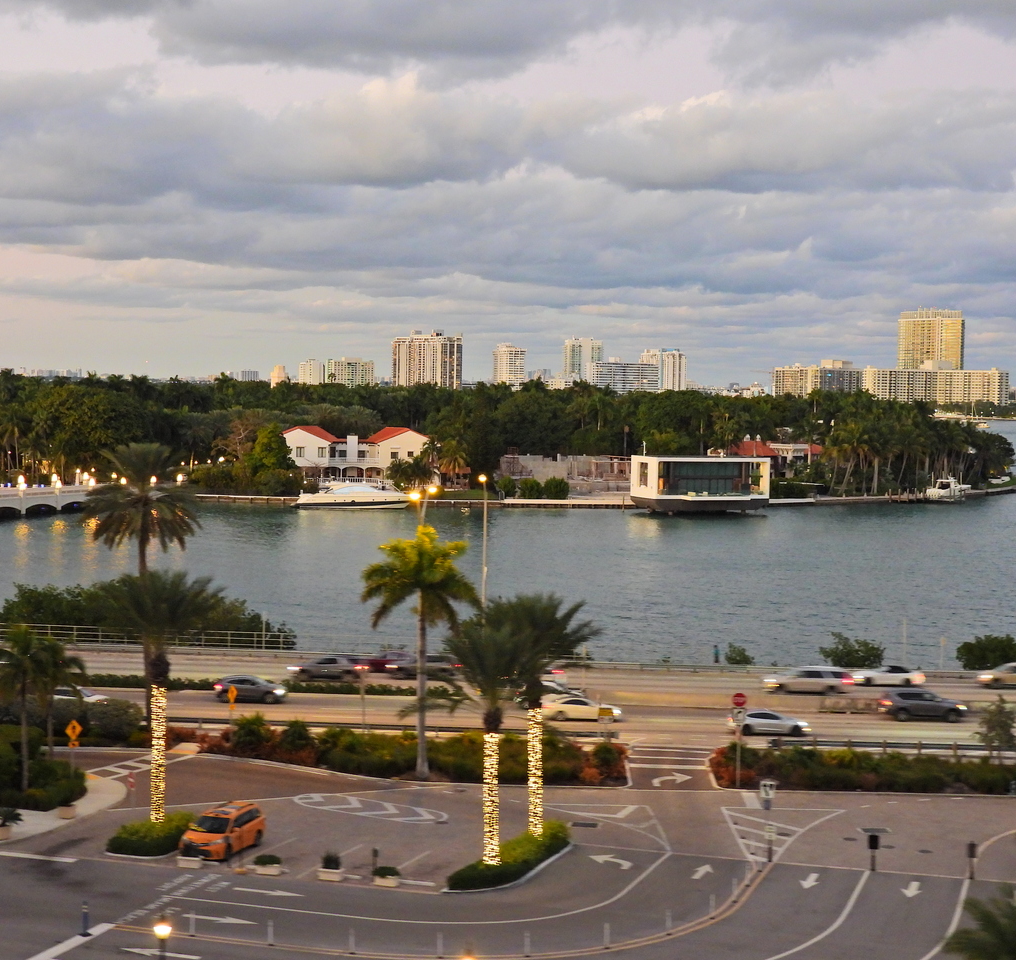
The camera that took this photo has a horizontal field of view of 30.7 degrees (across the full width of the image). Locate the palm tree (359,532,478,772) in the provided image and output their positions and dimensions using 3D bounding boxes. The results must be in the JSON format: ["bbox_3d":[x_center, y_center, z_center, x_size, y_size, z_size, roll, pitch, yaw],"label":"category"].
[{"bbox_3d":[-4.447,8.695,94.500,5.900,12.900,5.900,1,3,0],"label":"palm tree"}]

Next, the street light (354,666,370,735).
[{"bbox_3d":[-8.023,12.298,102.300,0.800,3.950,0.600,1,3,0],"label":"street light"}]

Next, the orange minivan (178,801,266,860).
[{"bbox_3d":[-12.362,15.092,80.200,1.990,1.790,5.100,2,3,17],"label":"orange minivan"}]

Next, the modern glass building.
[{"bbox_3d":[34.362,0.803,329.864,22.900,9.700,10.000,0,3,-24],"label":"modern glass building"}]

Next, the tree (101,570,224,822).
[{"bbox_3d":[-15.297,10.010,81.741,5.400,12.066,5.400,1,3,0],"label":"tree"}]

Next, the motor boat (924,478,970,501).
[{"bbox_3d":[86.246,1.664,362.000,3.600,4.300,11.800,4,4,41],"label":"motor boat"}]

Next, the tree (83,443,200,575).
[{"bbox_3d":[-20.379,6.175,102.807,6.500,16.525,6.500,1,3,0],"label":"tree"}]

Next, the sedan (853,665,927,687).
[{"bbox_3d":[26.035,13.329,126.911,4.750,1.400,1.870,1,3,5],"label":"sedan"}]

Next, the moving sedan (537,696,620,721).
[{"bbox_3d":[4.540,13.708,111.814,4.750,1.450,1.850,1,3,5],"label":"moving sedan"}]

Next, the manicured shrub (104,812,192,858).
[{"bbox_3d":[-15.299,15.586,82.044,2.900,0.850,4.900,2,3,23],"label":"manicured shrub"}]

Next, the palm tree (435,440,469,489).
[{"bbox_3d":[-10.656,-2.871,355.000,6.100,9.600,6.100,1,3,0],"label":"palm tree"}]

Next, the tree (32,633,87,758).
[{"bbox_3d":[-23.191,11.371,94.821,2.900,6.500,2.900,1,3,0],"label":"tree"}]

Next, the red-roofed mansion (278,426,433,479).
[{"bbox_3d":[-30.112,-5.398,367.000,28.300,10.800,17.000,1,3,-3],"label":"red-roofed mansion"}]

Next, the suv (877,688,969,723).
[{"bbox_3d":[24.773,13.485,110.500,5.050,1.750,1.970,1,3,2],"label":"suv"}]

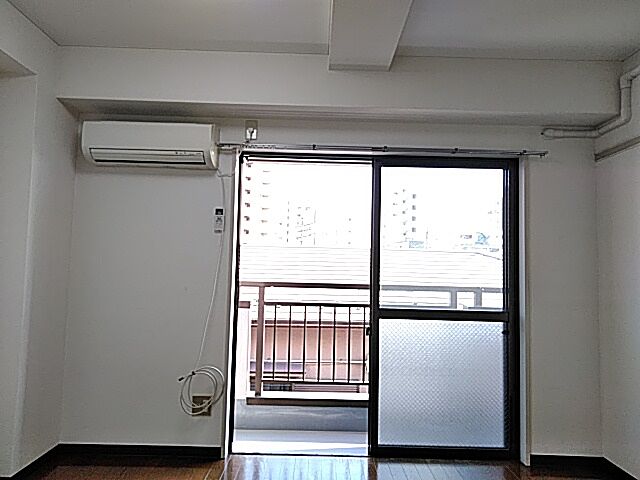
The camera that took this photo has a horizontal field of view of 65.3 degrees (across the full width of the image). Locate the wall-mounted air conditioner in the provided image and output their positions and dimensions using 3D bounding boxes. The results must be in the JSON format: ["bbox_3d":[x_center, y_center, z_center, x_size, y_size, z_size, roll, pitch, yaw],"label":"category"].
[{"bbox_3d":[-0.998,-0.557,2.968,0.759,0.241,0.230,1,-4,0],"label":"wall-mounted air conditioner"}]

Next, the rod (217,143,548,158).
[{"bbox_3d":[0.377,-0.547,3.032,1.970,0.040,0.110,1,-4,0],"label":"rod"}]

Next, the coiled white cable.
[{"bbox_3d":[-0.687,0.303,3.000,0.277,1.473,0.060,1,-4,0],"label":"coiled white cable"}]

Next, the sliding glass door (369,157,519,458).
[{"bbox_3d":[0.778,0.407,3.128,0.941,1.863,0.060,1,-4,0],"label":"sliding glass door"}]

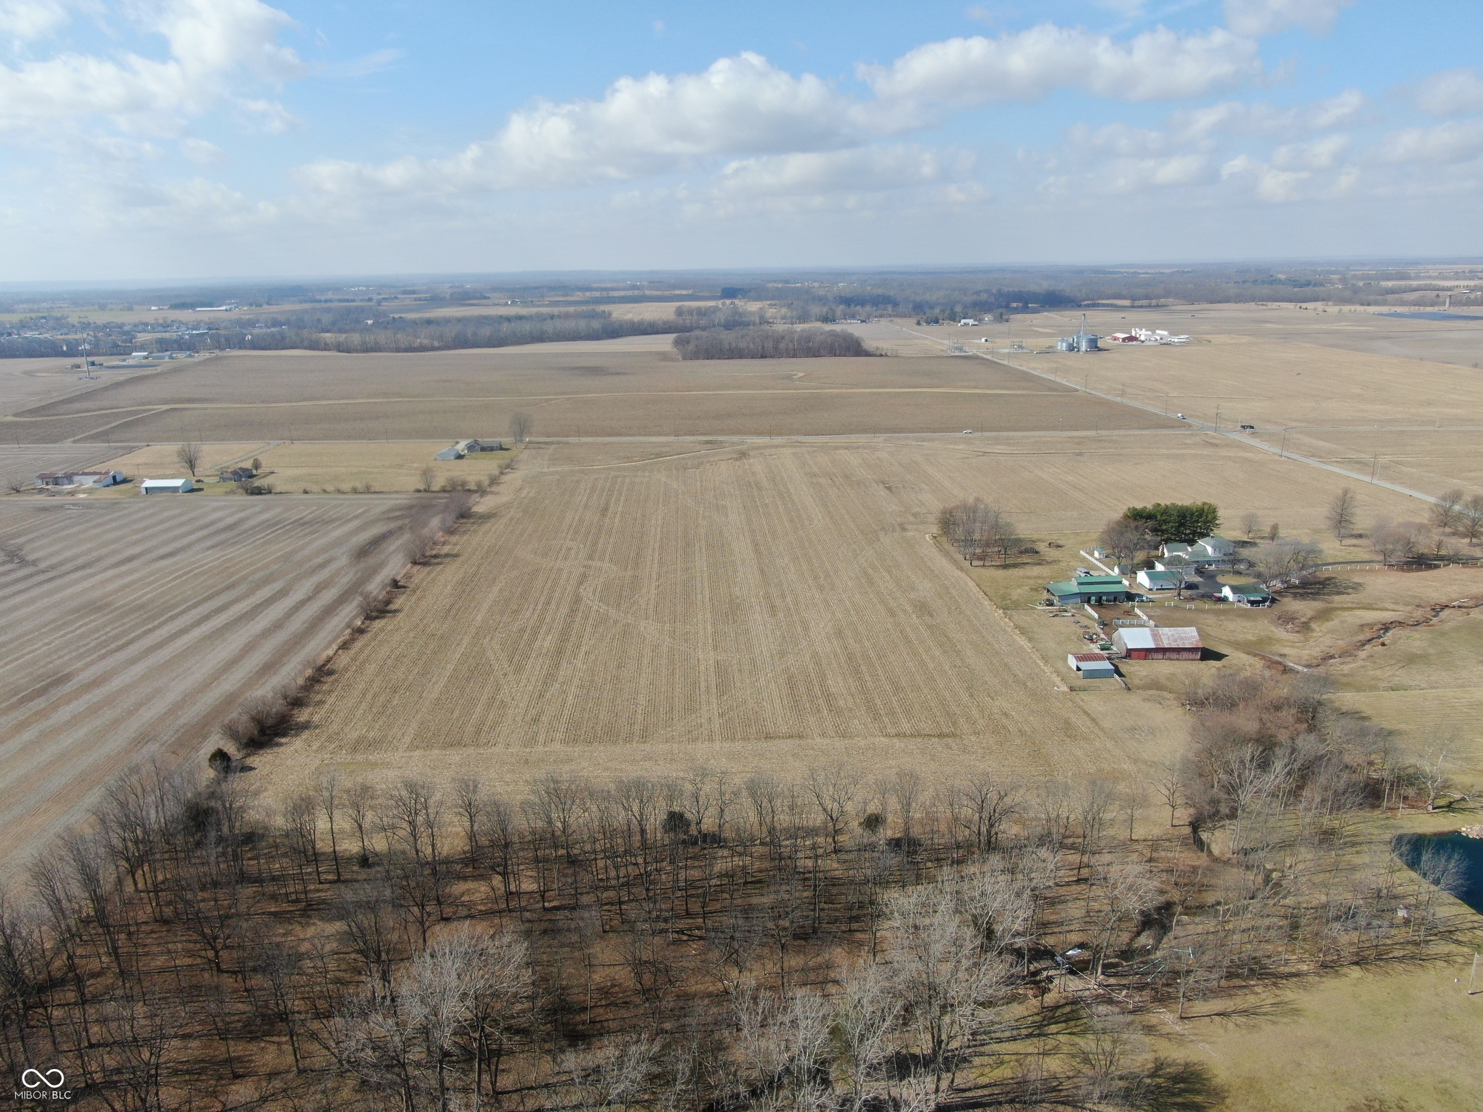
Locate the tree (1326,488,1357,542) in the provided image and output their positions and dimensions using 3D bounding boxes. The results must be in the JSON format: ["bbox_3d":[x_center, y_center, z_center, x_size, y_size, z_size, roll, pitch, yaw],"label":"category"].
[{"bbox_3d":[230.381,-14.924,395.292,10.348,22.650,10.348,-1,16,0],"label":"tree"}]

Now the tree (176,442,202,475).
[{"bbox_3d":[-296.940,-52.089,553.605,12.089,18.800,12.089,-1,16,0],"label":"tree"}]

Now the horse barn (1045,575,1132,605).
[{"bbox_3d":[102.721,9.508,306.701,21.000,6.500,10.700,-2,16,-3],"label":"horse barn"}]

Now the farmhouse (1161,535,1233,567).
[{"bbox_3d":[168.184,-2.462,378.367,21.500,9.000,19.000,-1,16,0],"label":"farmhouse"}]

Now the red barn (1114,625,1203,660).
[{"bbox_3d":[117.344,23.771,290.240,20.800,7.100,11.400,-1,16,0],"label":"red barn"}]

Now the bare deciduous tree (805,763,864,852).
[{"bbox_3d":[17.055,47.003,190.694,10.671,18.100,10.671,-1,16,0],"label":"bare deciduous tree"}]

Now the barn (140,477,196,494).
[{"bbox_3d":[-288.367,-35.282,516.920,20.000,6.100,12.000,-1,16,-1],"label":"barn"}]

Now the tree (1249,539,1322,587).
[{"bbox_3d":[183.887,1.874,348.391,21.916,16.550,20.000,-1,16,0],"label":"tree"}]

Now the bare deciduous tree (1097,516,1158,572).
[{"bbox_3d":[139.551,-5.300,371.274,20.754,18.850,18.500,-1,16,0],"label":"bare deciduous tree"}]

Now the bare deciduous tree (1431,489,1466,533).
[{"bbox_3d":[286.474,-18.989,417.583,11.611,17.350,11.611,-1,16,0],"label":"bare deciduous tree"}]

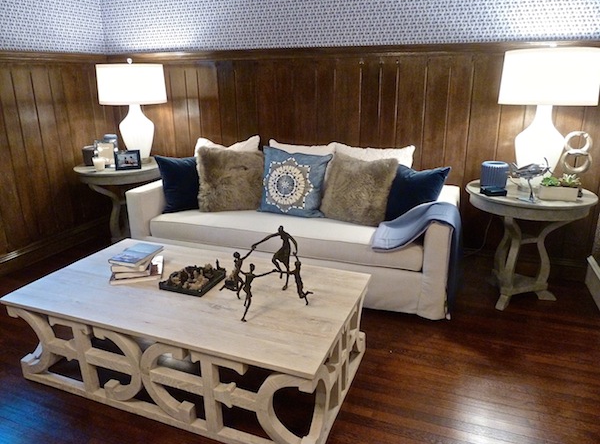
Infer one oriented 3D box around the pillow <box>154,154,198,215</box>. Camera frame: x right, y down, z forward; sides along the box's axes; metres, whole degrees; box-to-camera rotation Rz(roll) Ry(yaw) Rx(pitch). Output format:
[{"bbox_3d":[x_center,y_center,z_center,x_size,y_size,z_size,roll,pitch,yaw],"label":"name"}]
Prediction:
[{"bbox_3d":[-0.898,-0.338,3.496,0.470,0.470,0.170,-7,-5,-20],"label":"pillow"}]

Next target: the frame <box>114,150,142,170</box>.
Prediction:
[{"bbox_3d":[-1.409,-0.502,3.556,0.195,0.150,0.050,-5,6,-14],"label":"frame"}]

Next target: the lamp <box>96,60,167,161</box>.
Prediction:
[{"bbox_3d":[-1.431,-0.951,3.774,0.550,0.866,0.550,6,19,20],"label":"lamp"}]

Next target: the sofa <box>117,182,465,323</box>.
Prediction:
[{"bbox_3d":[-0.054,0.015,3.342,2.355,0.700,0.900,6,19,20],"label":"sofa"}]

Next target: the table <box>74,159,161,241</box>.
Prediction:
[{"bbox_3d":[-1.539,-0.150,3.868,0.755,0.715,0.755,6,19,20],"label":"table"}]

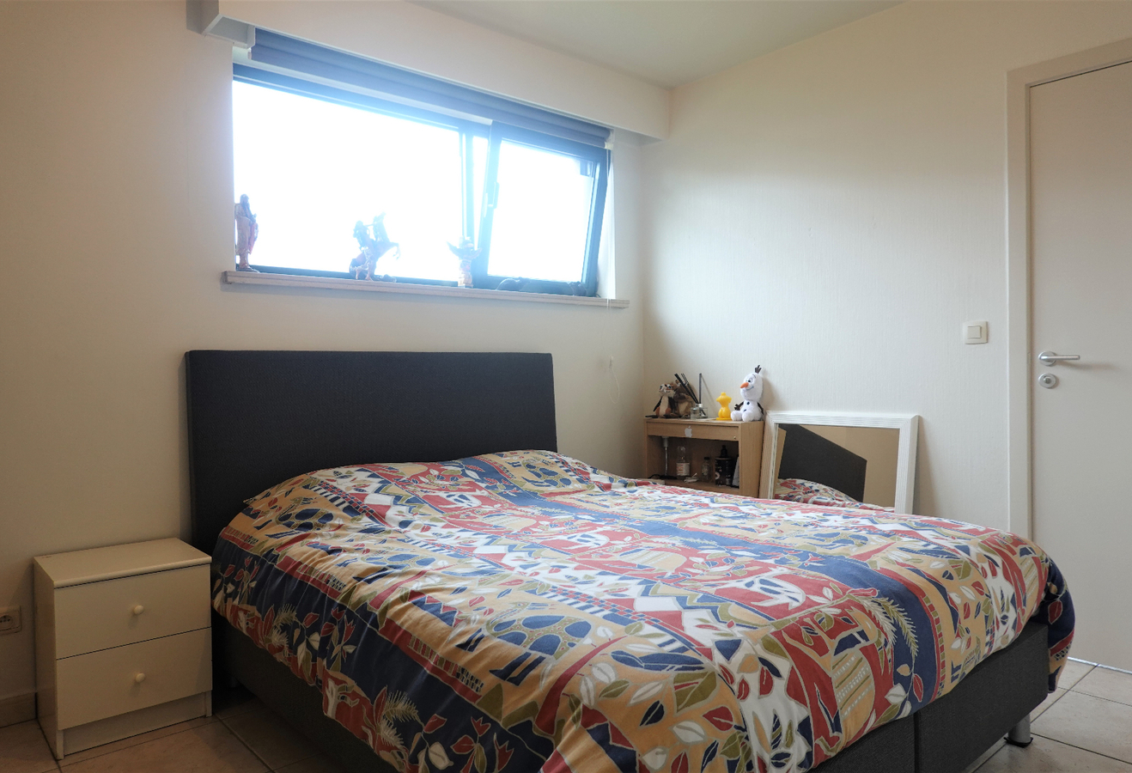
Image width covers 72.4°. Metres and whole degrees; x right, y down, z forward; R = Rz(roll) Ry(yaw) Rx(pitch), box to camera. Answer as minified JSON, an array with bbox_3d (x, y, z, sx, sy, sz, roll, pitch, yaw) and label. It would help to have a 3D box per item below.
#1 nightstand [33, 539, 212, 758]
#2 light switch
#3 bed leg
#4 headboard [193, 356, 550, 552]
[{"bbox_3d":[-1.326,0.756,2.322,0.394,0.489,0.383,-2,1,-41],"label":"nightstand"},{"bbox_3d":[1.511,-0.198,2.855,0.012,0.083,0.083,-2,1,-41],"label":"light switch"},{"bbox_3d":[1.234,0.907,2.104,0.062,0.117,0.062,-2,1,-41],"label":"bed leg"},{"bbox_3d":[-0.645,0.401,3.091,1.572,1.081,0.061,-2,-2,-41],"label":"headboard"}]

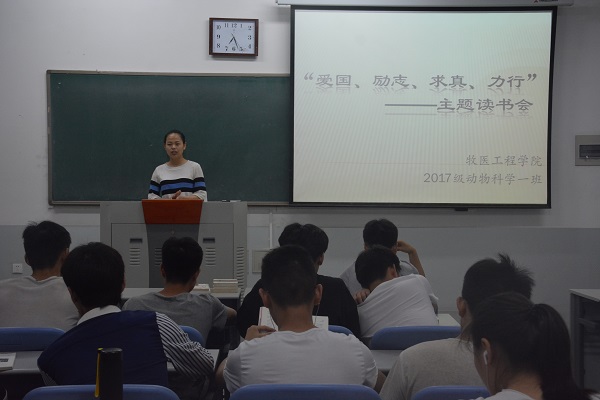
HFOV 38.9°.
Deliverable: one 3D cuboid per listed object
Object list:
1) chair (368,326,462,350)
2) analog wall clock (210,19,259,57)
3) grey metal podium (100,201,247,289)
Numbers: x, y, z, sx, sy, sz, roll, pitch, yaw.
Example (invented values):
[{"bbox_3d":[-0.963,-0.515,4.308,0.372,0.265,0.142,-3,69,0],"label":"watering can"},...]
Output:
[{"bbox_3d":[0.535,0.944,3.878,0.480,0.818,0.520,0,3,-3],"label":"chair"},{"bbox_3d":[-0.589,-1.452,7.580,0.438,0.323,0.050,0,3,-3],"label":"analog wall clock"},{"bbox_3d":[-0.894,0.534,6.158,1.030,1.080,0.700,0,3,-3],"label":"grey metal podium"}]

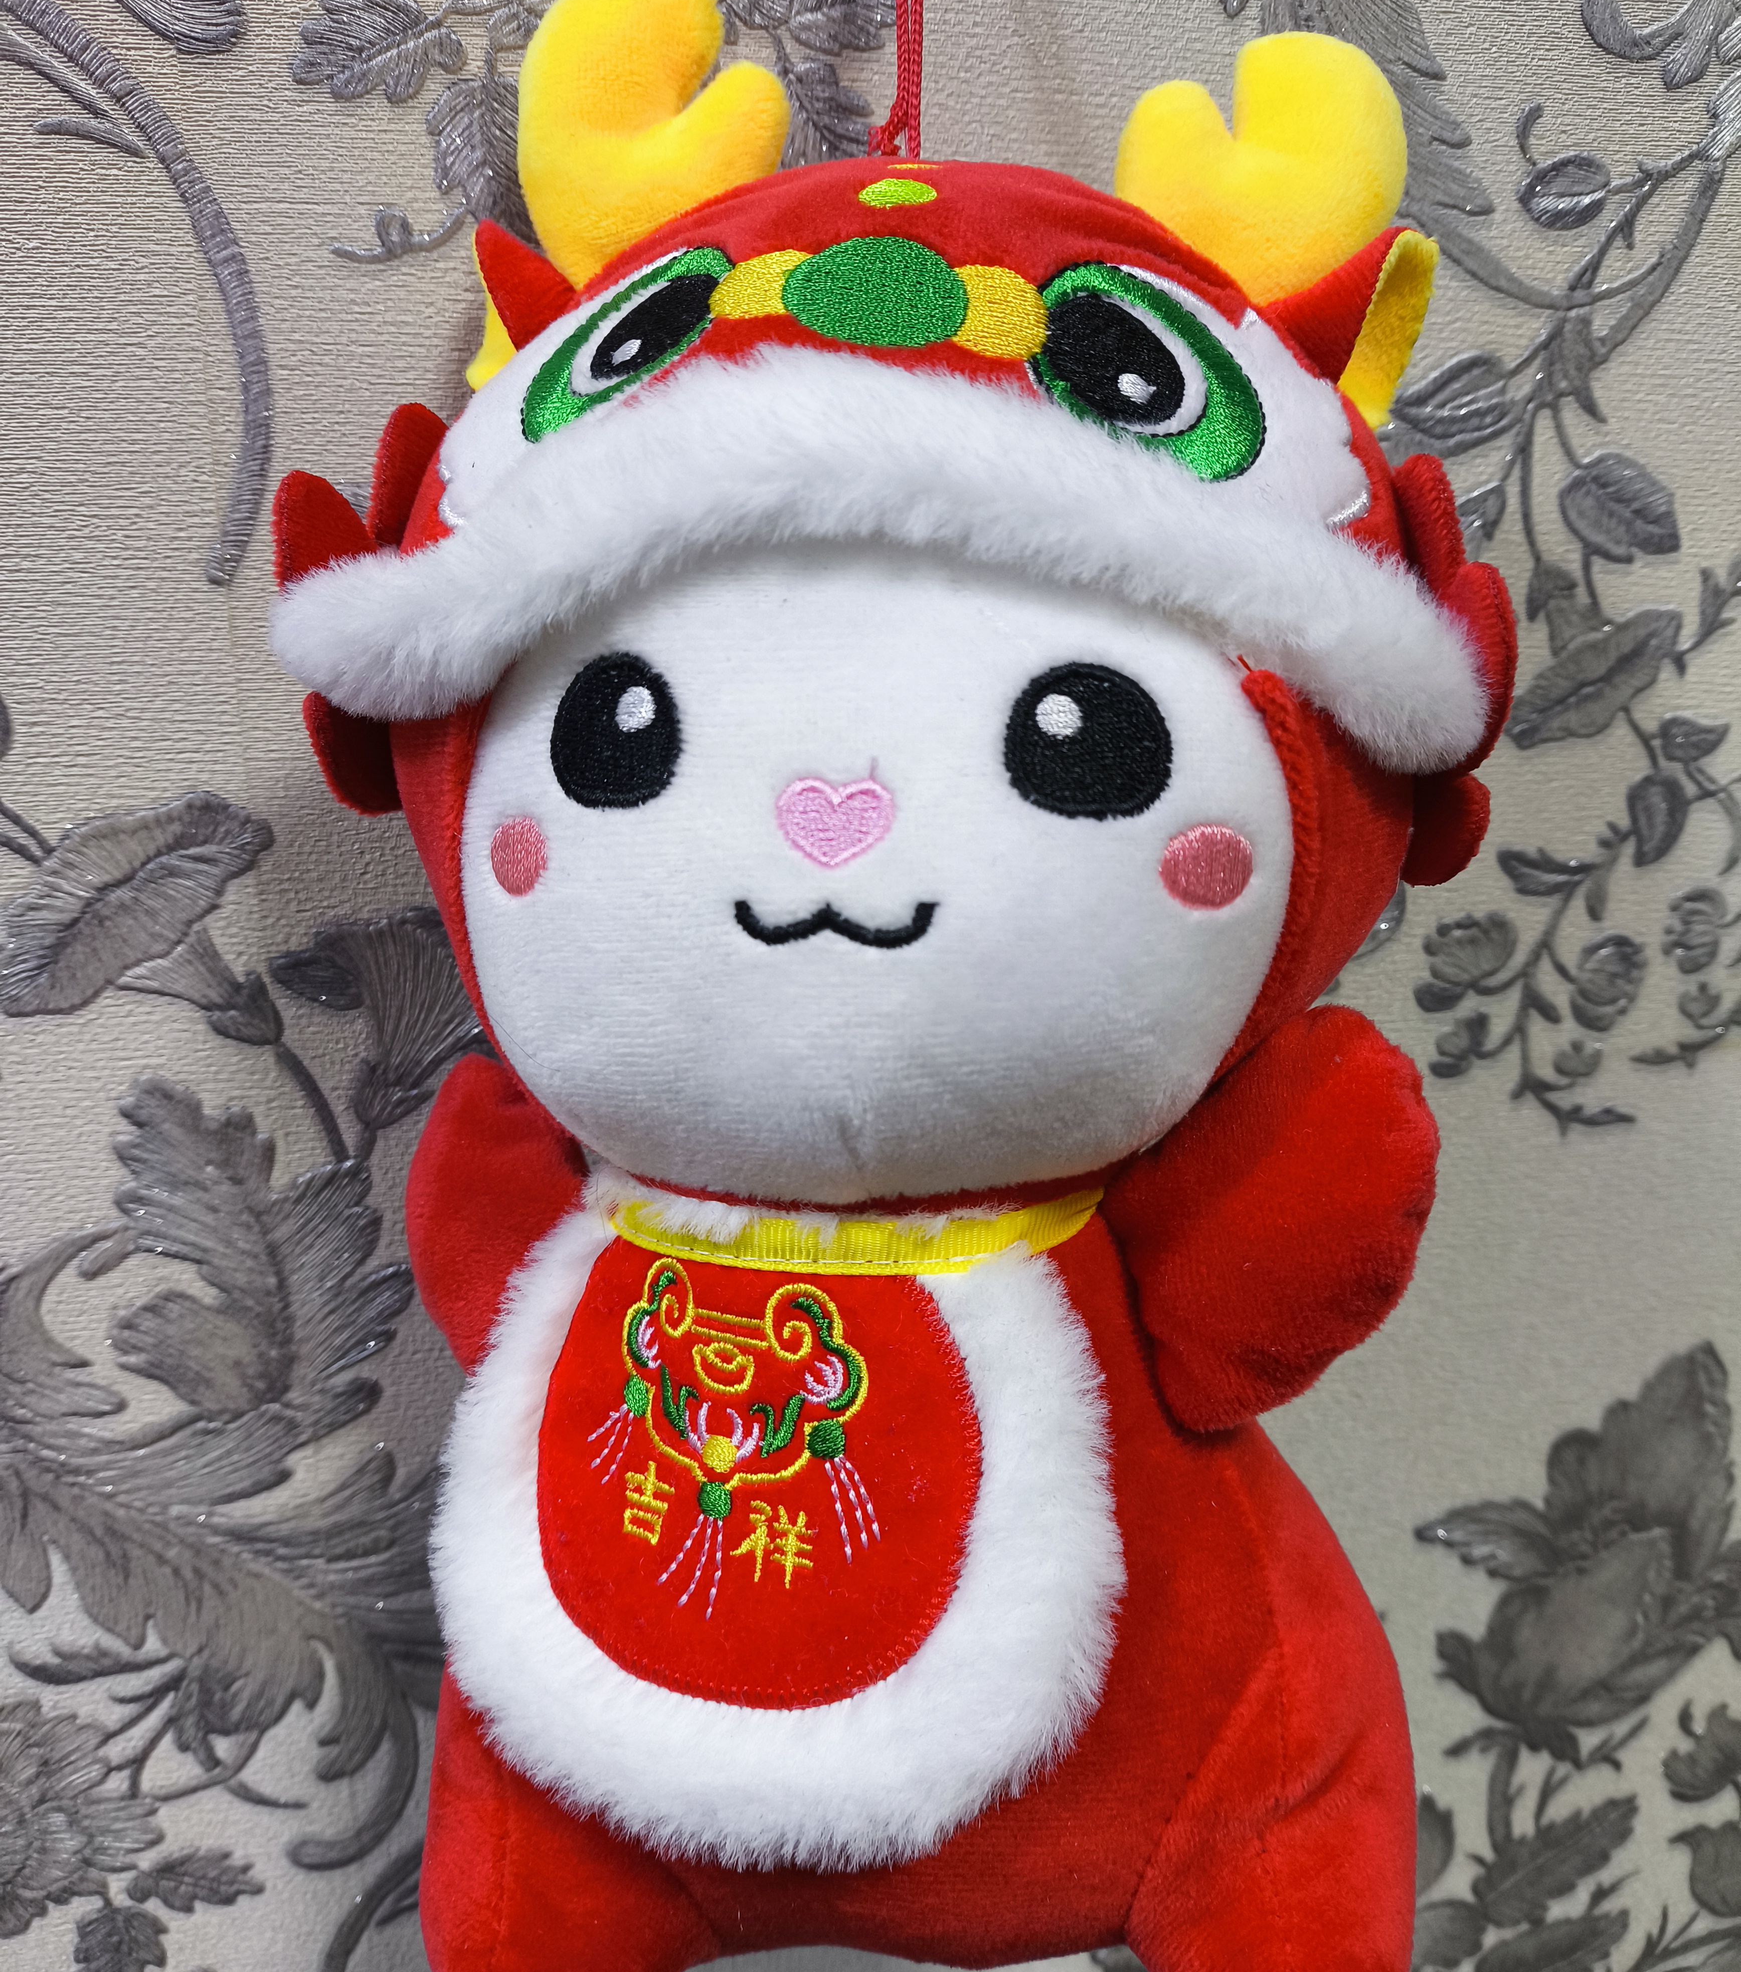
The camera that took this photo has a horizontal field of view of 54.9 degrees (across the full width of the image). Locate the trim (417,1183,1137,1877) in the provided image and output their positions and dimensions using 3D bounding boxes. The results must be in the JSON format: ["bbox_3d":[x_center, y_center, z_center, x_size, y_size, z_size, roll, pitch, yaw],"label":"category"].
[{"bbox_3d":[-0.028,0.095,0.312,0.138,0.125,0.045,4,2,17],"label":"trim"}]

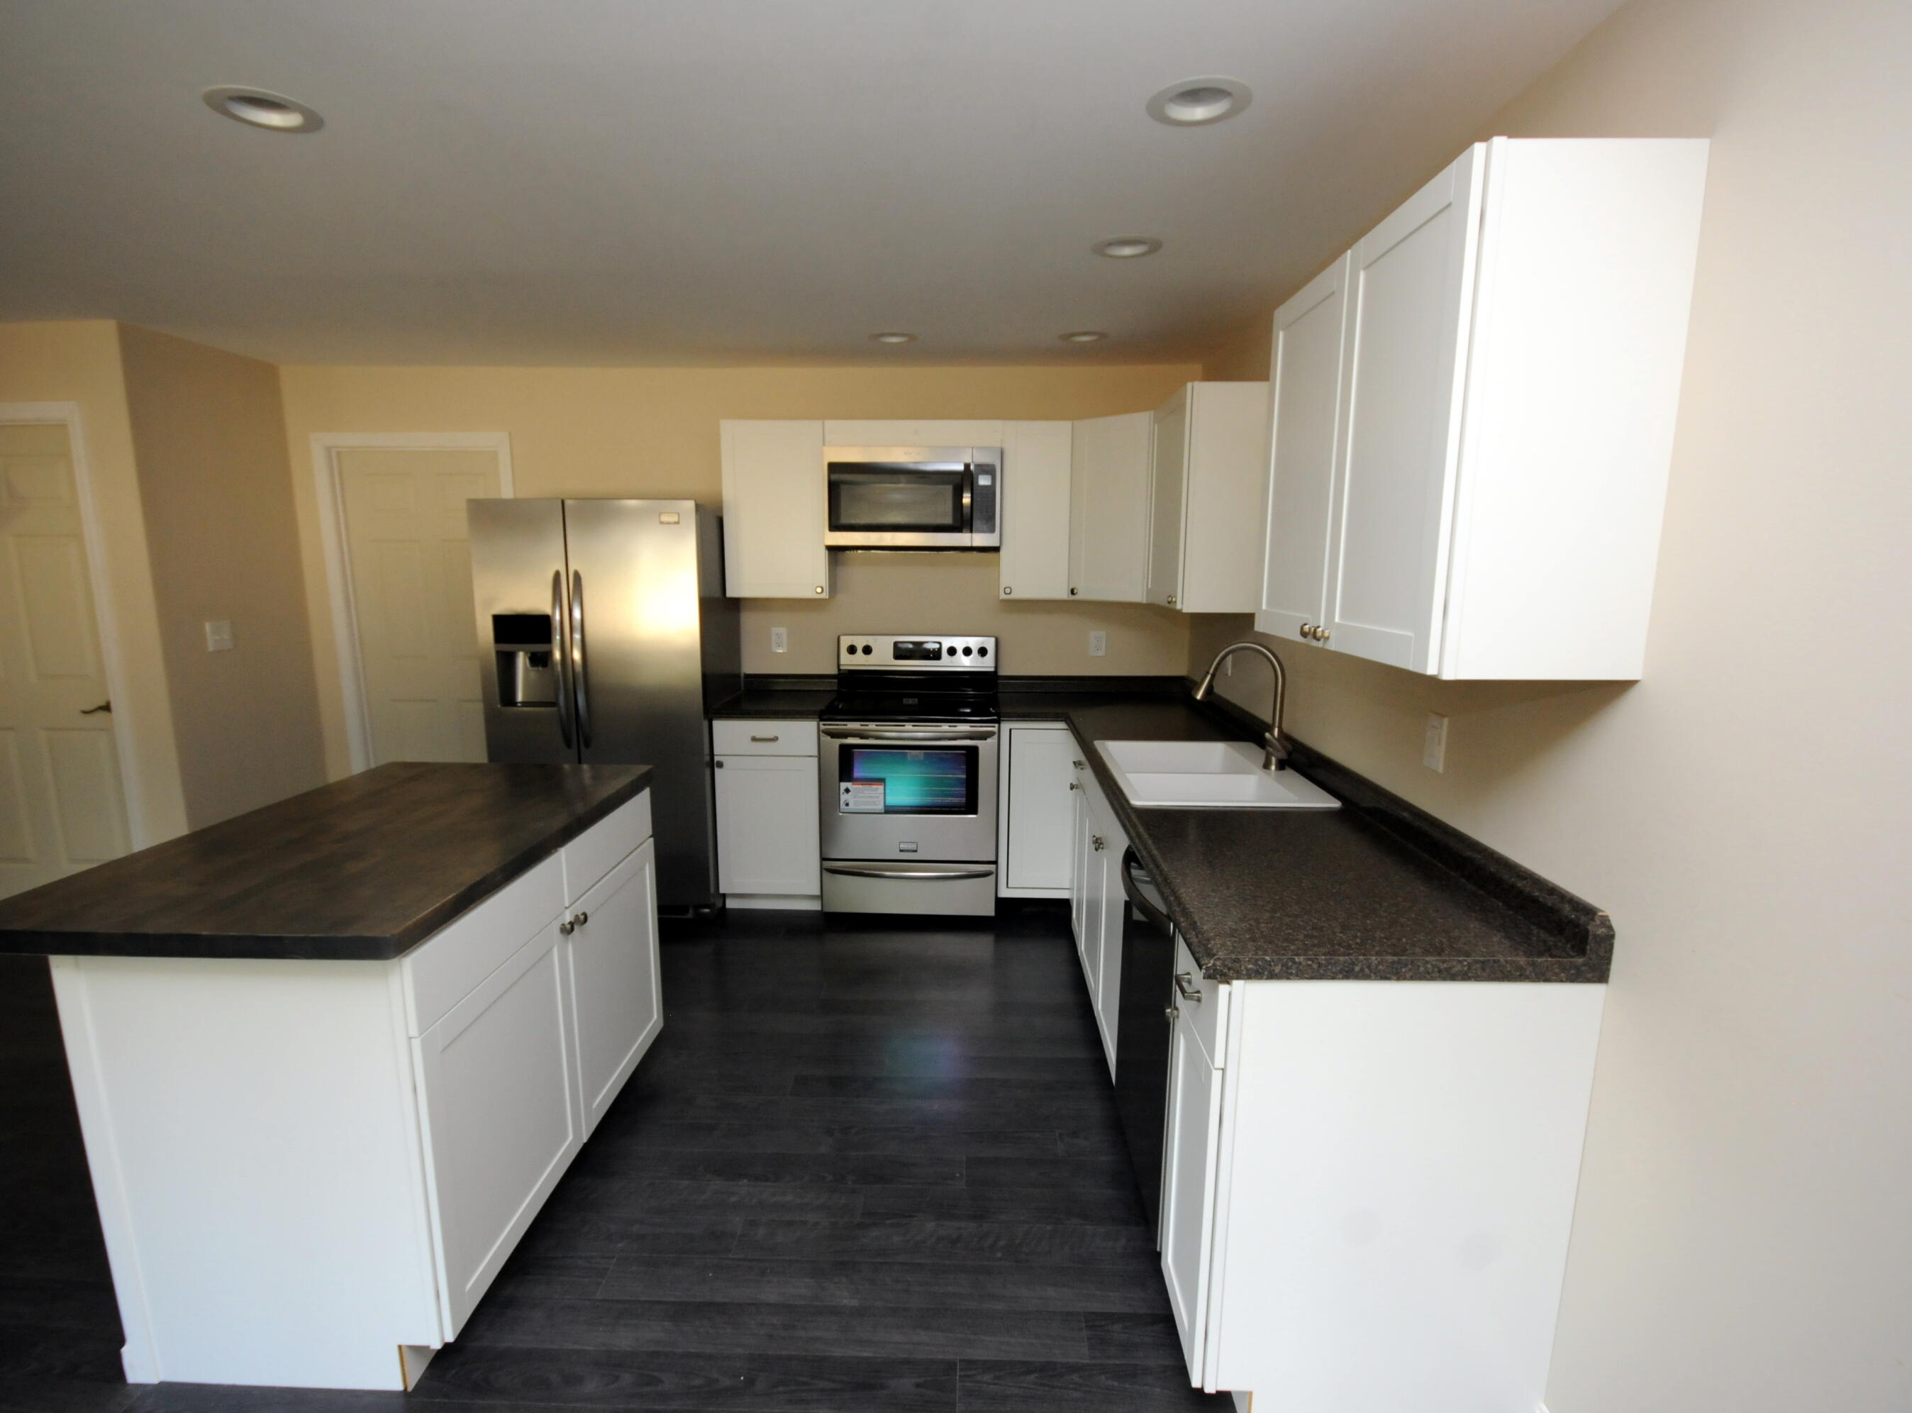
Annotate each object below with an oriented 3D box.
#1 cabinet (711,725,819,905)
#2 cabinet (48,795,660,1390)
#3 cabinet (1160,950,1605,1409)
[{"bbox_3d":[-0.794,0.442,4.110,0.456,0.876,0.635,0,10,1],"label":"cabinet"},{"bbox_3d":[-1.240,0.767,2.168,0.632,0.876,1.152,0,10,1],"label":"cabinet"},{"bbox_3d":[0.742,0.861,1.639,0.635,0.876,0.302,0,10,1],"label":"cabinet"}]

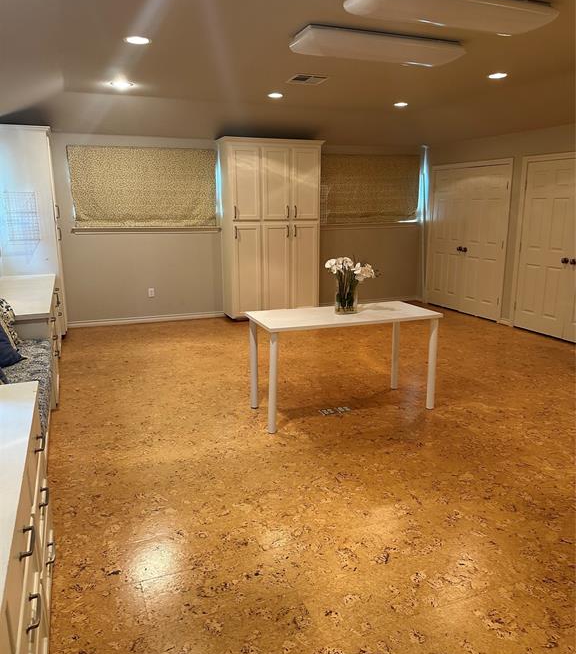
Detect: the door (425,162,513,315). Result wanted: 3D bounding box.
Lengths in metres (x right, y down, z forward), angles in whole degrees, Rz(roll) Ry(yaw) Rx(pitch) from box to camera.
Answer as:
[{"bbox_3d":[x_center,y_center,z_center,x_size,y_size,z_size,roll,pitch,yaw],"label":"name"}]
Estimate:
[{"bbox_3d":[2.490,-1.200,7.523,0.050,2.020,1.560,-5,13,-19],"label":"door"}]

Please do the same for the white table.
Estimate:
[{"bbox_3d":[0.405,0.258,3.970,1.310,0.730,0.595,-5,13,-19],"label":"white table"}]

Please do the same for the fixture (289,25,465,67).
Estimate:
[{"bbox_3d":[0.688,-2.121,4.066,1.325,0.110,0.400,-5,13,-19],"label":"fixture"}]

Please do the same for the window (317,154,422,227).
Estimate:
[{"bbox_3d":[1.197,-2.050,7.931,1.810,1.000,0.077,-5,13,-19],"label":"window"}]

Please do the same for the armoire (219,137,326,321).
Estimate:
[{"bbox_3d":[-0.220,-1.309,7.296,1.315,2.335,0.567,-5,13,-19],"label":"armoire"}]

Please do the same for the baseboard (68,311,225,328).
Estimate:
[{"bbox_3d":[-1.867,-0.116,7.239,2.096,0.080,0.020,-5,13,-19],"label":"baseboard"}]

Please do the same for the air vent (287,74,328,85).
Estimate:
[{"bbox_3d":[0.199,-2.432,5.256,0.340,0.030,0.365,-5,13,-19],"label":"air vent"}]

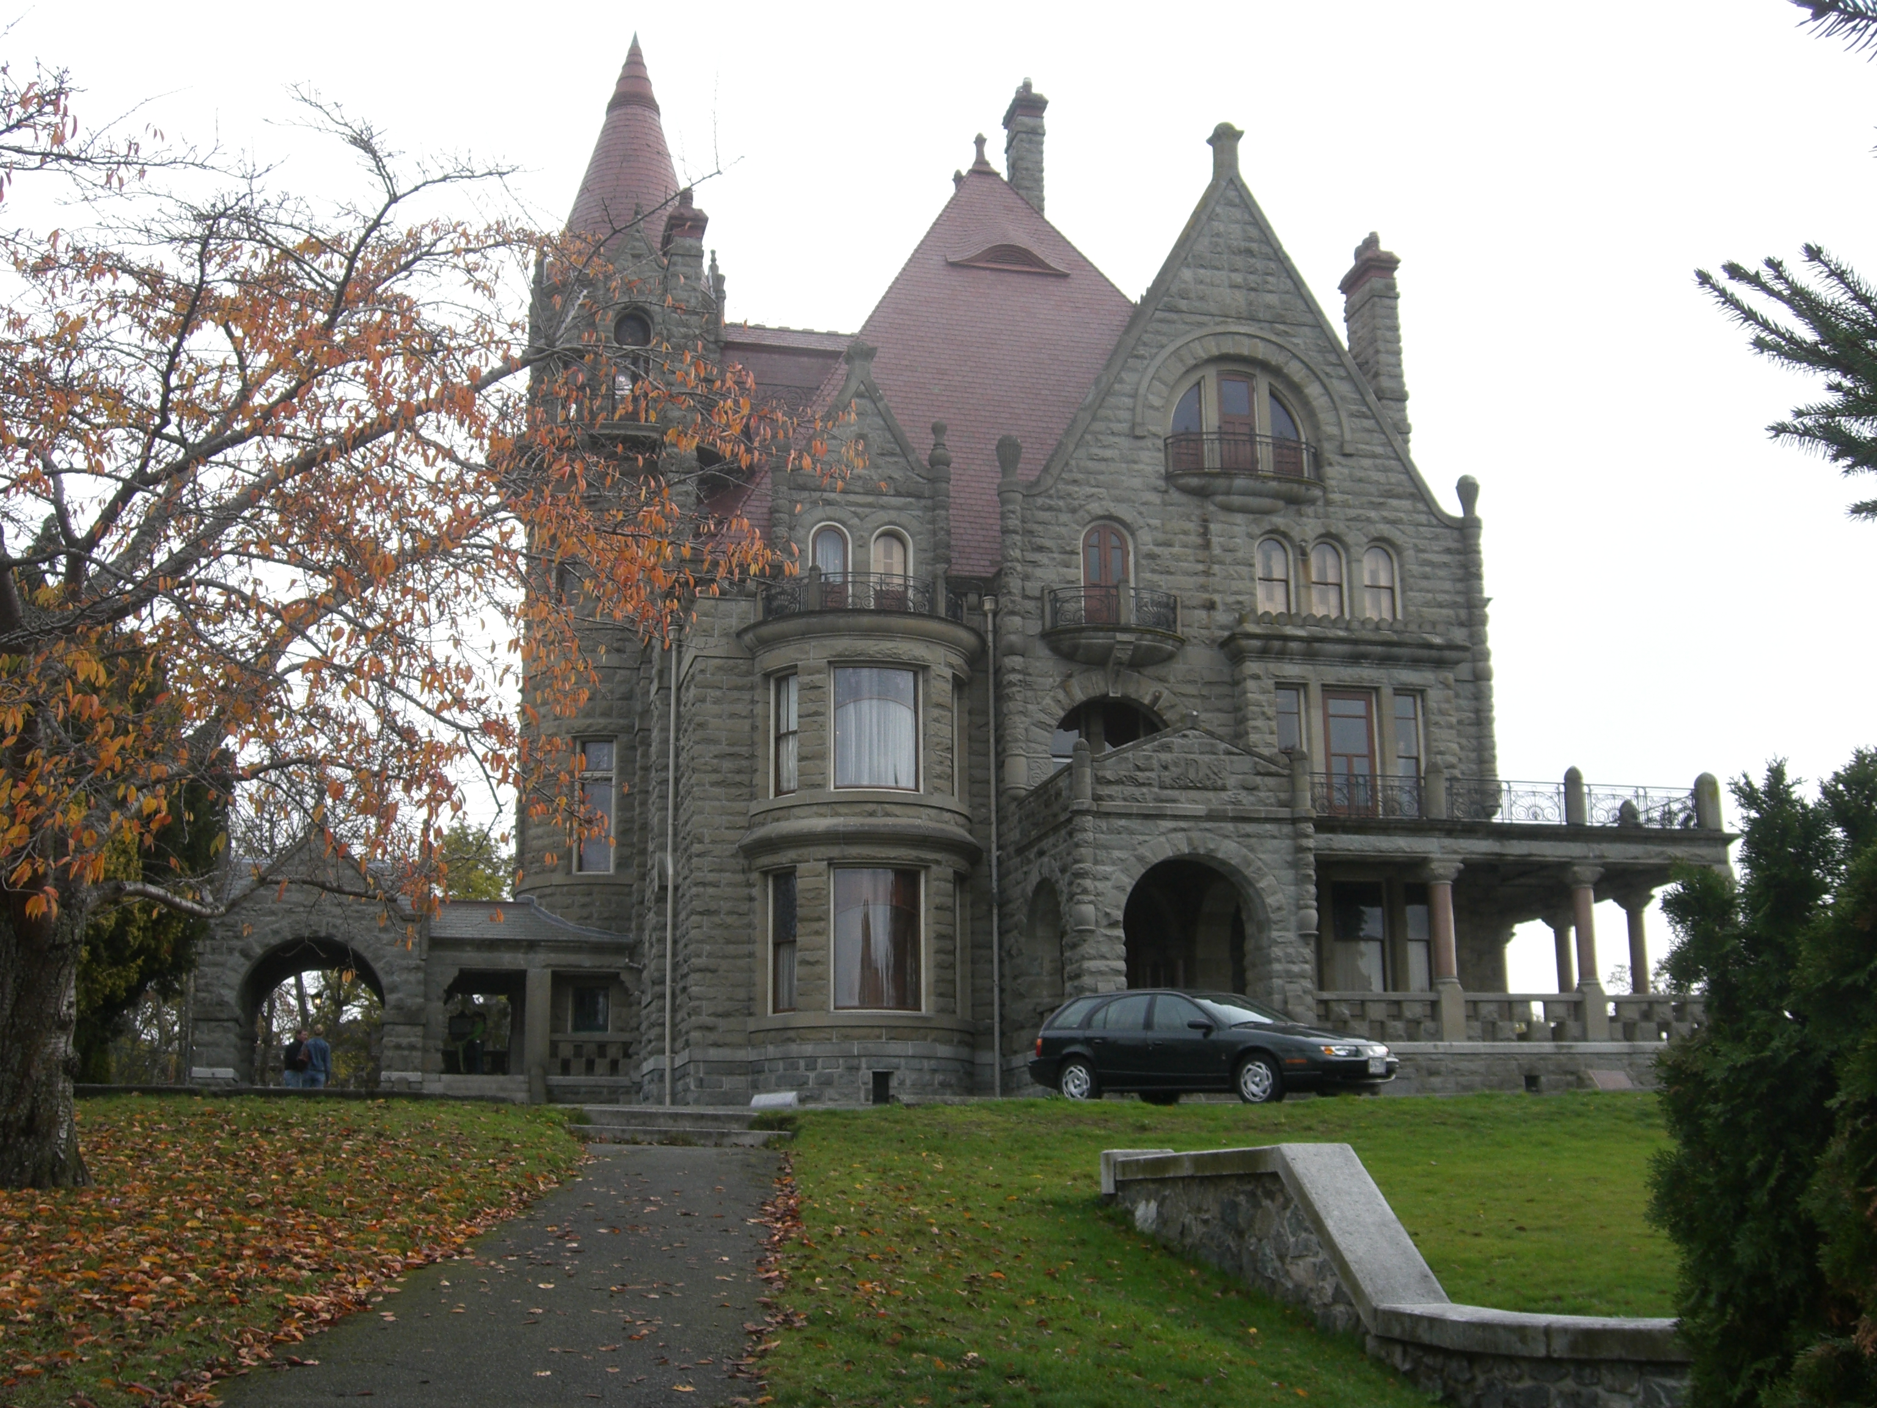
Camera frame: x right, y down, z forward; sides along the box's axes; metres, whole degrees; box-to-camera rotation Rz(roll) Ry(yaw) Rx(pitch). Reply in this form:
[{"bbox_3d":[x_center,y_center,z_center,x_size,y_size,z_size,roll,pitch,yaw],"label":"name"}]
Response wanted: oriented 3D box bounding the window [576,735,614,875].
[{"bbox_3d":[-7.572,2.242,45.330,0.920,3.050,0.300,0,-11,-2],"label":"window"}]

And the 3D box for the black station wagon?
[{"bbox_3d":[3.110,3.980,23.700,4.490,1.390,1.700,-13,-18,43],"label":"black station wagon"}]

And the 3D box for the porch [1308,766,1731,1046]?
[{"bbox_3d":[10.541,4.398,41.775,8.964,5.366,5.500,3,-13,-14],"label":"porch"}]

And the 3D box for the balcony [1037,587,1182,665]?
[{"bbox_3d":[3.727,-1.599,42.375,3.100,1.700,0.850,3,-12,-16],"label":"balcony"}]

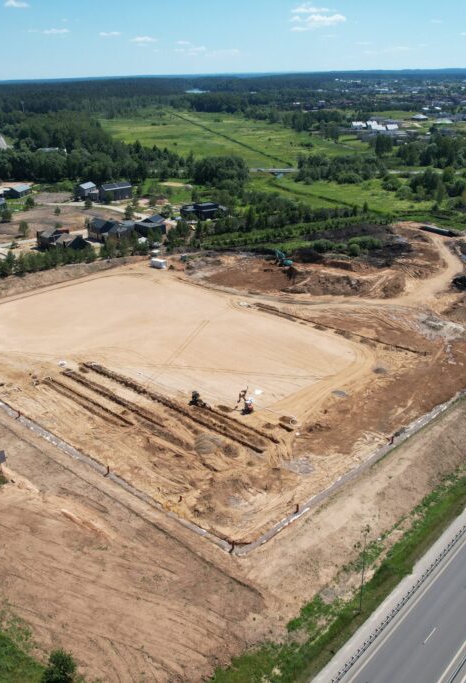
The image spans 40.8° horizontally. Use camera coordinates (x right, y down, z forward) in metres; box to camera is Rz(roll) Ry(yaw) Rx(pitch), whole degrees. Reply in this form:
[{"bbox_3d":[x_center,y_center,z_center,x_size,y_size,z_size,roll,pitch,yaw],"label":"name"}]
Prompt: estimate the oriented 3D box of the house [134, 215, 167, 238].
[{"bbox_3d":[-36.370,-50.590,277.410,10.500,6.500,11.500,16,28,34],"label":"house"}]

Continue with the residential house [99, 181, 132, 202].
[{"bbox_3d":[-65.040,-83.190,347.930,15.800,8.800,8.300,-15,27,-30],"label":"residential house"}]

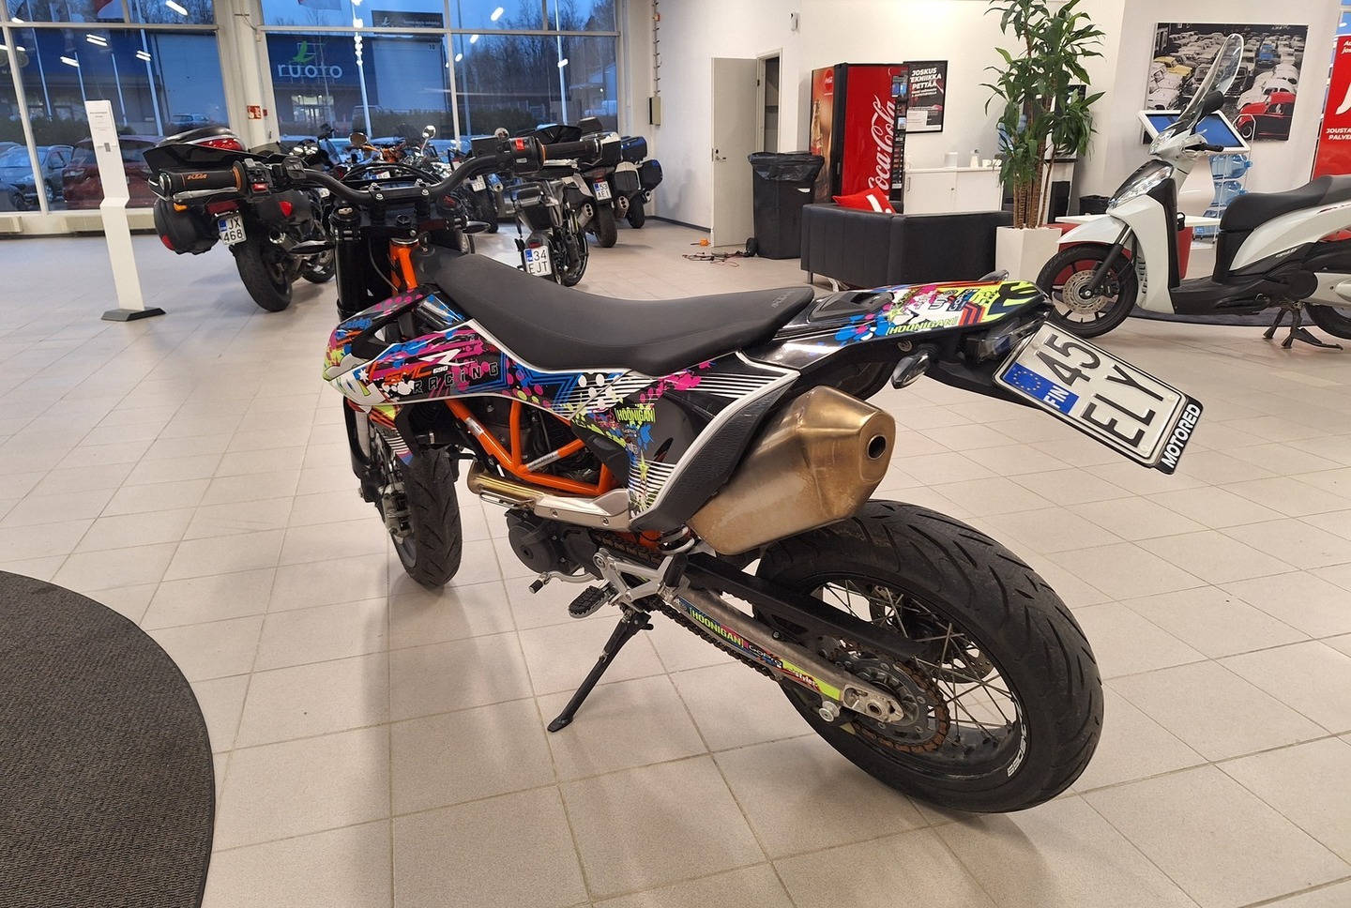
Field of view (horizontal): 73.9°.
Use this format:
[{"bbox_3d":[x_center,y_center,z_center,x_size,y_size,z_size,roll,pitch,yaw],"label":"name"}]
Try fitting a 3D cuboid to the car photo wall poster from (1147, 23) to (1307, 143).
[{"bbox_3d":[5.620,-3.770,9.166,1.750,1.110,0.040,-4,19,-11],"label":"car photo wall poster"}]

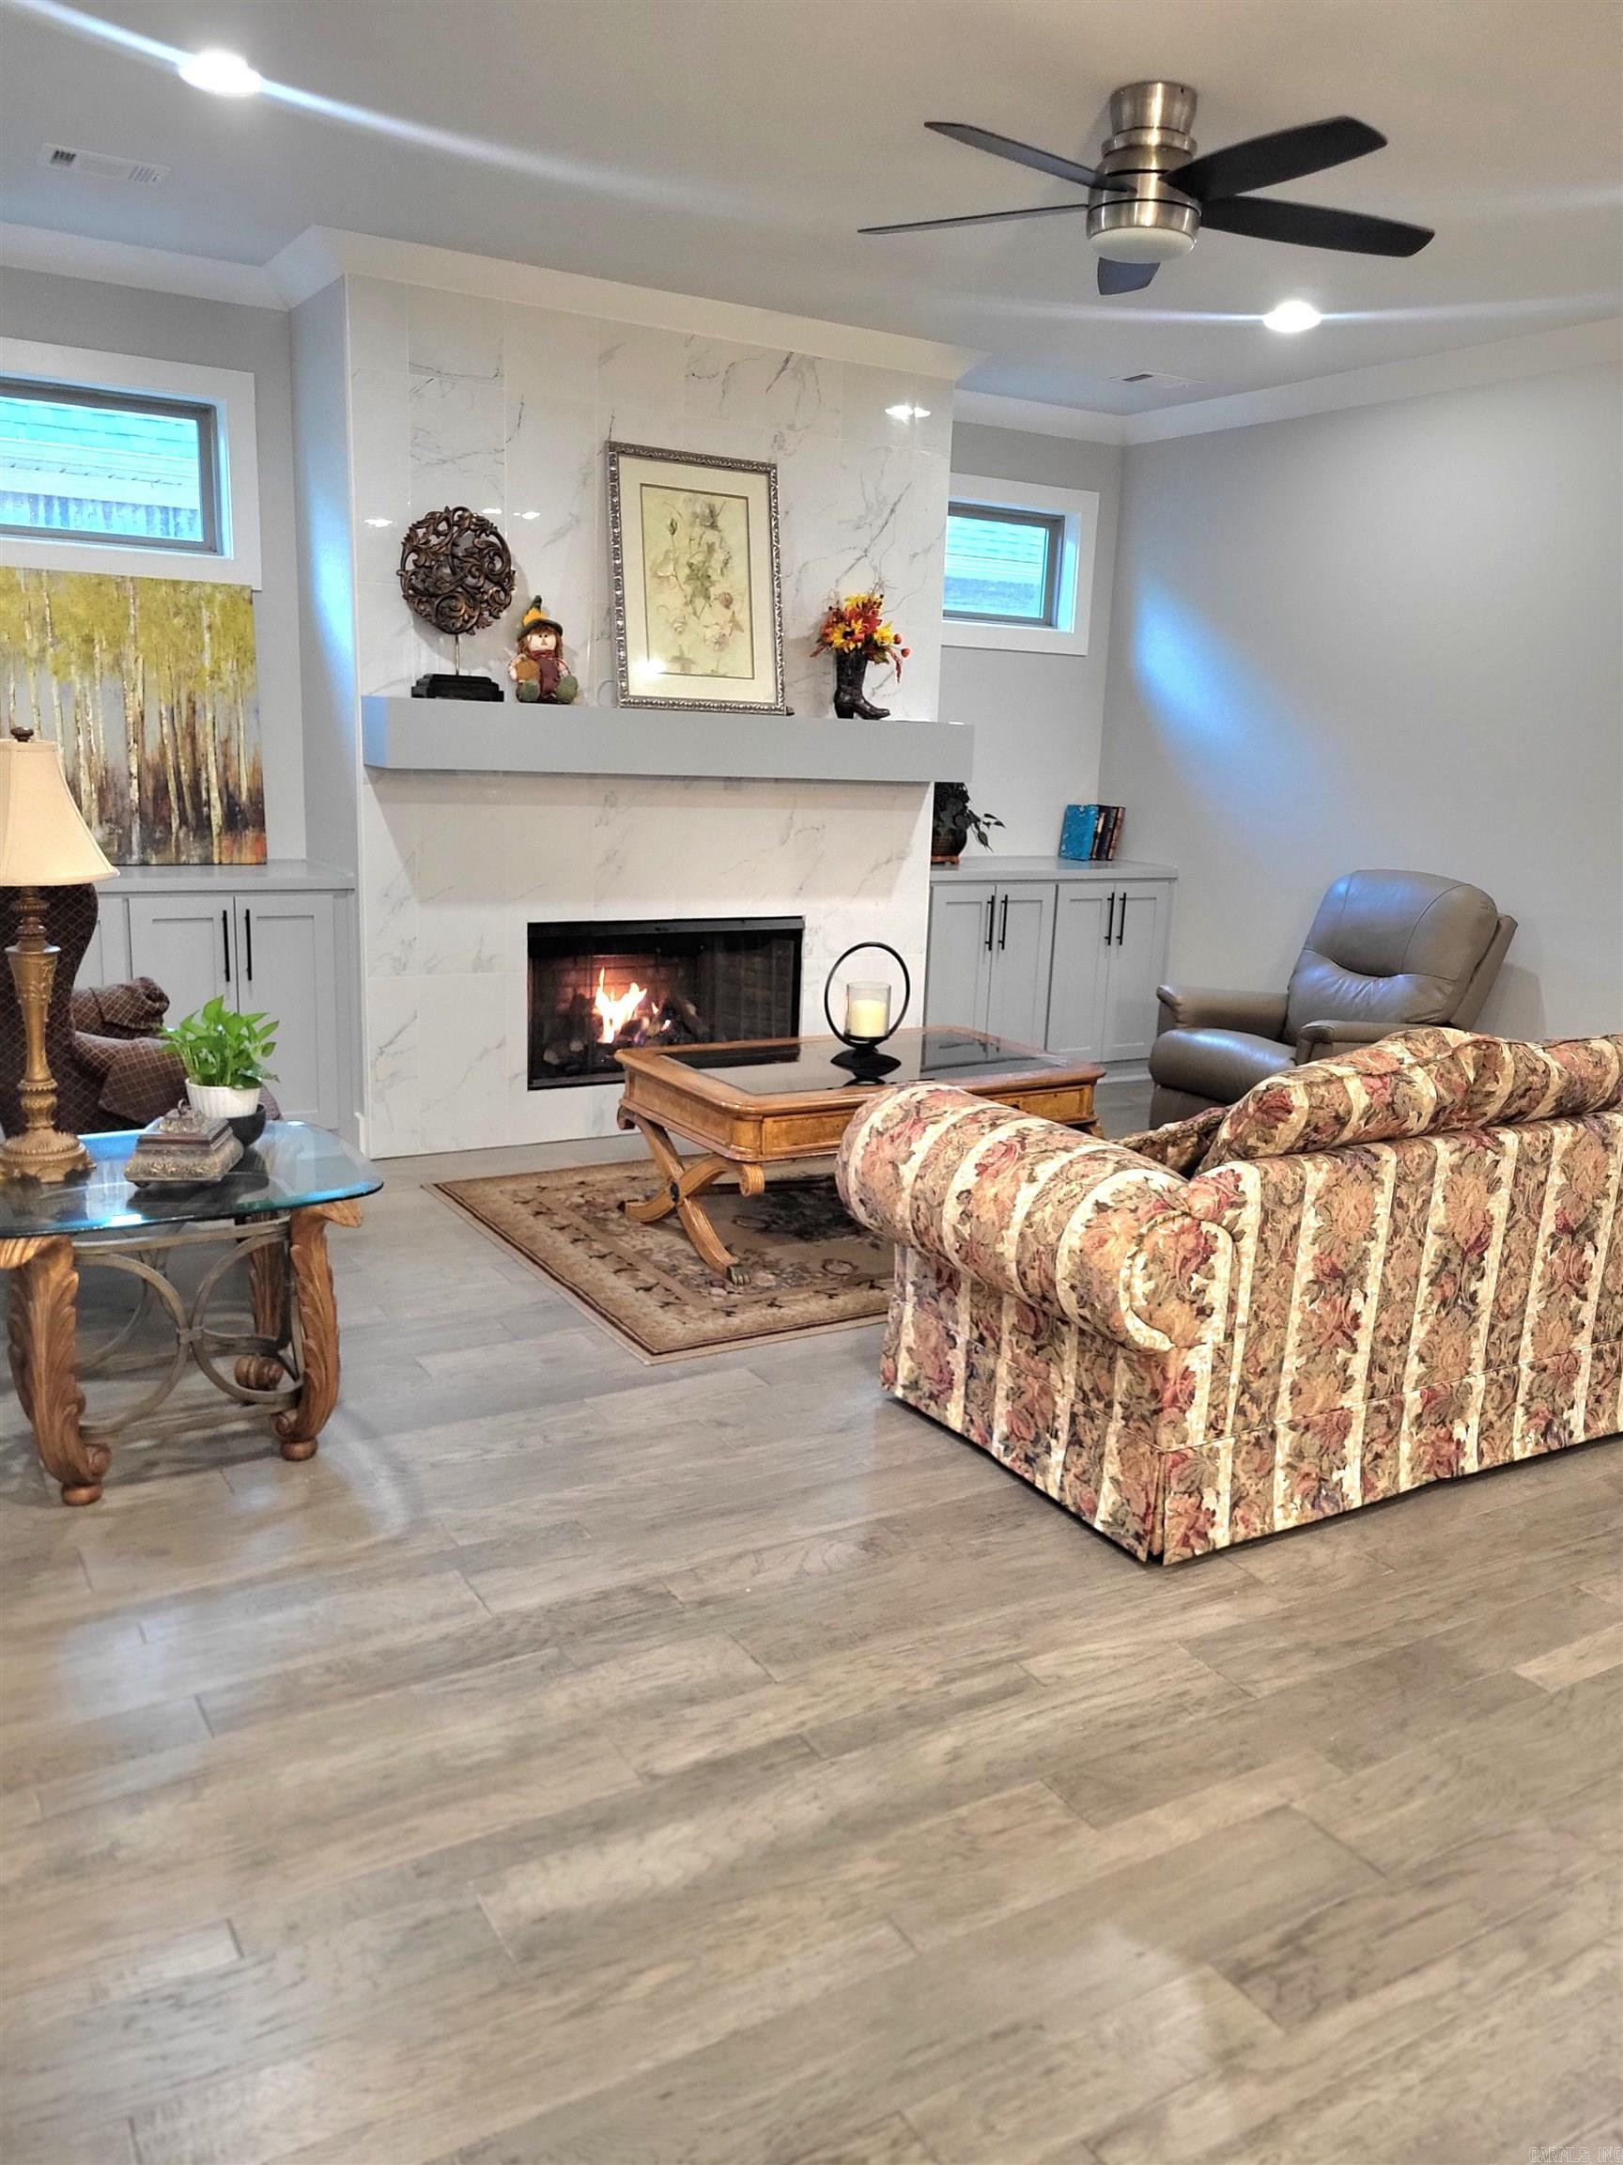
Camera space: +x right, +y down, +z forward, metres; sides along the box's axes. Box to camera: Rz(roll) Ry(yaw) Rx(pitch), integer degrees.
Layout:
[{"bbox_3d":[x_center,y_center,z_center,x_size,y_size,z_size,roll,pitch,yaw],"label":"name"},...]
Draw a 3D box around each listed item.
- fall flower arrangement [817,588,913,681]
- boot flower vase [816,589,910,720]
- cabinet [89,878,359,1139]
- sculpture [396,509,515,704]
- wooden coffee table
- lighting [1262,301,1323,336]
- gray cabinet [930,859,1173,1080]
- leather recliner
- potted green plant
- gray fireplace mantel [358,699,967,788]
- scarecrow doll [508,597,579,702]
[{"bbox_3d":[0.181,-1.569,5.701,0.330,0.312,0.260,-6,15,-32],"label":"fall flower arrangement"},{"bbox_3d":[0.182,-1.505,5.726,0.330,0.452,0.250,0,13,-11],"label":"boot flower vase"},{"bbox_3d":[-2.157,-0.188,5.063,1.342,0.901,0.567,-6,15,-32],"label":"cabinet"},{"bbox_3d":[-1.078,-1.453,4.923,0.355,0.570,0.125,-6,15,-32],"label":"sculpture"},{"bbox_3d":[0.147,0.182,4.764,1.263,0.478,0.775,-6,15,-32],"label":"wooden coffee table"},{"bbox_3d":[1.524,-2.421,5.150,0.190,0.030,0.190,-6,15,-32],"label":"lighting"},{"bbox_3d":[0.850,-0.481,6.928,1.342,0.893,0.567,-6,15,-32],"label":"gray cabinet"},{"bbox_3d":[1.764,-0.194,5.508,0.920,1.010,0.810,-2,13,-18],"label":"leather recliner"},{"bbox_3d":[-1.177,-0.024,3.233,0.230,0.285,0.220,-6,15,-32],"label":"potted green plant"},{"bbox_3d":[-0.389,-1.137,5.461,2.175,0.204,0.241,-6,15,-32],"label":"gray fireplace mantel"},{"bbox_3d":[-0.839,-1.356,5.102,0.205,0.325,0.175,-5,14,-29],"label":"scarecrow doll"}]

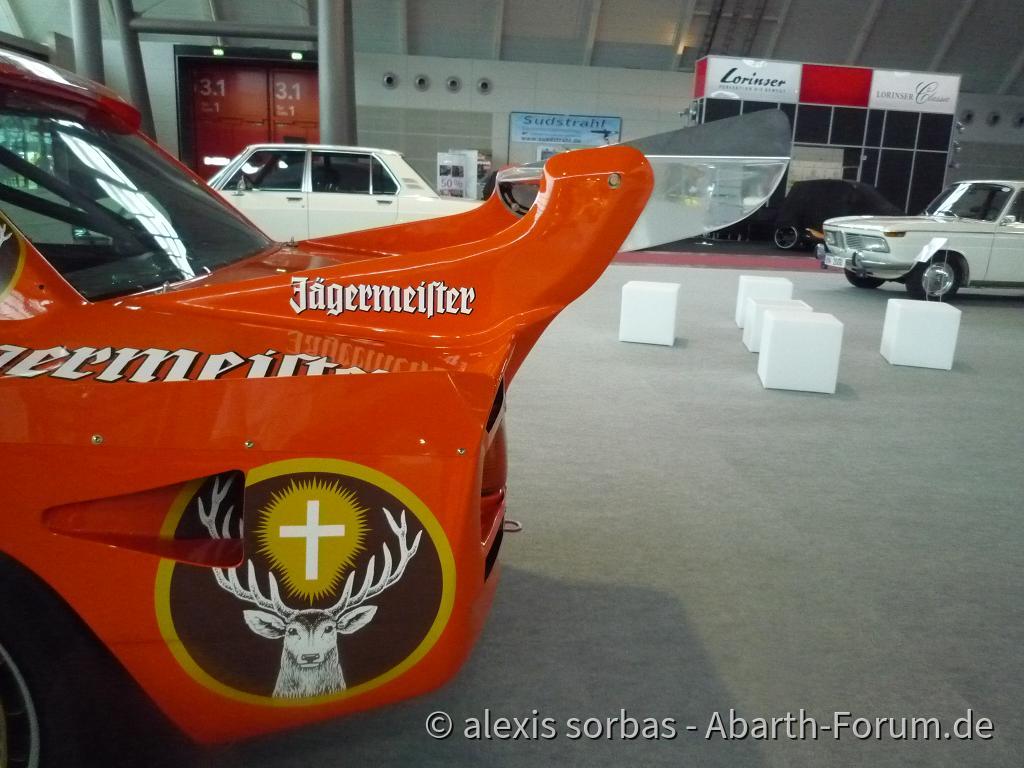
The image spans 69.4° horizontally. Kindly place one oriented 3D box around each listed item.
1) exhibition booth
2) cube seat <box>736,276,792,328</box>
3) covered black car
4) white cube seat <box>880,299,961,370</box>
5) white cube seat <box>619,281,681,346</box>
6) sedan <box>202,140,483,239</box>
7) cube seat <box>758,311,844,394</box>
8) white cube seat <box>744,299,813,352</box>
[{"bbox_3d":[7.968,-6.056,19.572,6.950,4.400,1.200,-1,15,-10],"label":"exhibition booth"},{"bbox_3d":[2.209,-0.709,6.492,0.392,0.410,0.392,5,15,10],"label":"cube seat"},{"bbox_3d":[7.343,-3.572,15.843,4.000,1.470,1.750,2,15,0],"label":"covered black car"},{"bbox_3d":[2.918,-0.363,5.303,0.392,0.410,0.392,6,15,13],"label":"white cube seat"},{"bbox_3d":[1.075,-0.552,5.743,0.392,0.410,0.392,6,15,14],"label":"white cube seat"},{"bbox_3d":[-2.423,-2.203,9.182,4.620,1.420,1.690,0,15,-8],"label":"sedan"},{"bbox_3d":[1.765,-0.205,4.549,0.392,0.410,0.392,5,15,11],"label":"cube seat"},{"bbox_3d":[1.984,-0.431,5.541,0.392,0.348,0.392,4,15,8],"label":"white cube seat"}]

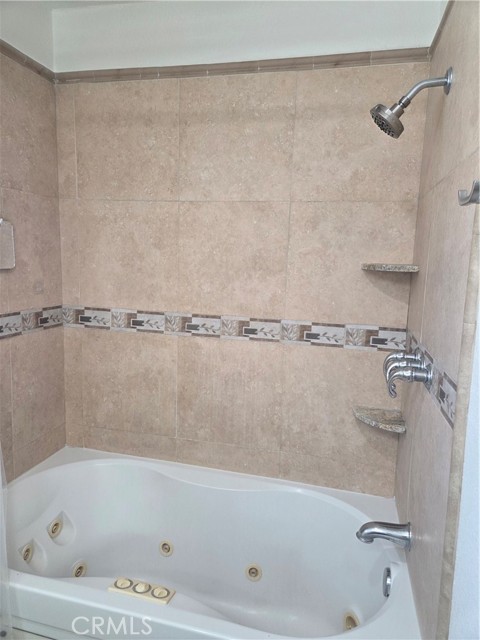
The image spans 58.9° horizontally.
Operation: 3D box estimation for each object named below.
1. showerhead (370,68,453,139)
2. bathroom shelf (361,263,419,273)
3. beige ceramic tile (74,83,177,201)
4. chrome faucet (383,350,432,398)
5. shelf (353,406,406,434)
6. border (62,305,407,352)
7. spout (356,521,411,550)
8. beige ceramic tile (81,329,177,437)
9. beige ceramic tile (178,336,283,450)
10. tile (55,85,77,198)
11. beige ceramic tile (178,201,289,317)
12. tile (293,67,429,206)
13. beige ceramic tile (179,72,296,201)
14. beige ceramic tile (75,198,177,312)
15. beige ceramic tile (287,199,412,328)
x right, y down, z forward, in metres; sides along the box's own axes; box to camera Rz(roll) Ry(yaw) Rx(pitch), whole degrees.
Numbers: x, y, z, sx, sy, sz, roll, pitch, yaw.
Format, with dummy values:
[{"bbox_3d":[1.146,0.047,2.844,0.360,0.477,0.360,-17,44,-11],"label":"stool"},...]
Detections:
[{"bbox_3d":[0.475,-0.605,1.194,0.210,0.182,0.100,4,9,13],"label":"showerhead"},{"bbox_3d":[0.533,-0.186,1.514,0.185,0.024,0.150,4,9,13],"label":"bathroom shelf"},{"bbox_3d":[-0.460,-0.720,1.730,0.458,0.456,0.012,4,8,13],"label":"beige ceramic tile"},{"bbox_3d":[0.486,0.154,1.252,0.107,0.109,0.262,4,8,13],"label":"chrome faucet"},{"bbox_3d":[0.508,0.368,1.568,0.178,0.028,0.143,4,8,13],"label":"shelf"},{"bbox_3d":[-0.084,0.036,1.773,1.467,0.091,0.012,4,9,13],"label":"border"},{"bbox_3d":[0.452,0.672,1.346,0.160,0.082,0.062,4,9,13],"label":"spout"},{"bbox_3d":[-0.489,0.277,1.870,0.458,0.452,0.012,4,8,13],"label":"beige ceramic tile"},{"bbox_3d":[-0.049,0.310,1.805,0.457,0.457,0.012,4,9,13],"label":"beige ceramic tile"},{"bbox_3d":[-0.725,-0.736,1.790,0.087,0.456,0.012,4,8,13],"label":"tile"},{"bbox_3d":[-0.031,-0.237,1.693,0.451,0.463,0.012,4,8,13],"label":"beige ceramic tile"},{"bbox_3d":[0.421,-0.666,1.529,0.451,0.456,0.012,4,8,13],"label":"tile"},{"bbox_3d":[-0.016,-0.702,1.648,0.457,0.460,0.012,4,9,13],"label":"beige ceramic tile"},{"bbox_3d":[-0.473,-0.265,1.794,0.458,0.463,0.012,4,8,13],"label":"beige ceramic tile"},{"bbox_3d":[0.416,-0.208,1.620,0.457,0.460,0.012,4,9,13],"label":"beige ceramic tile"}]

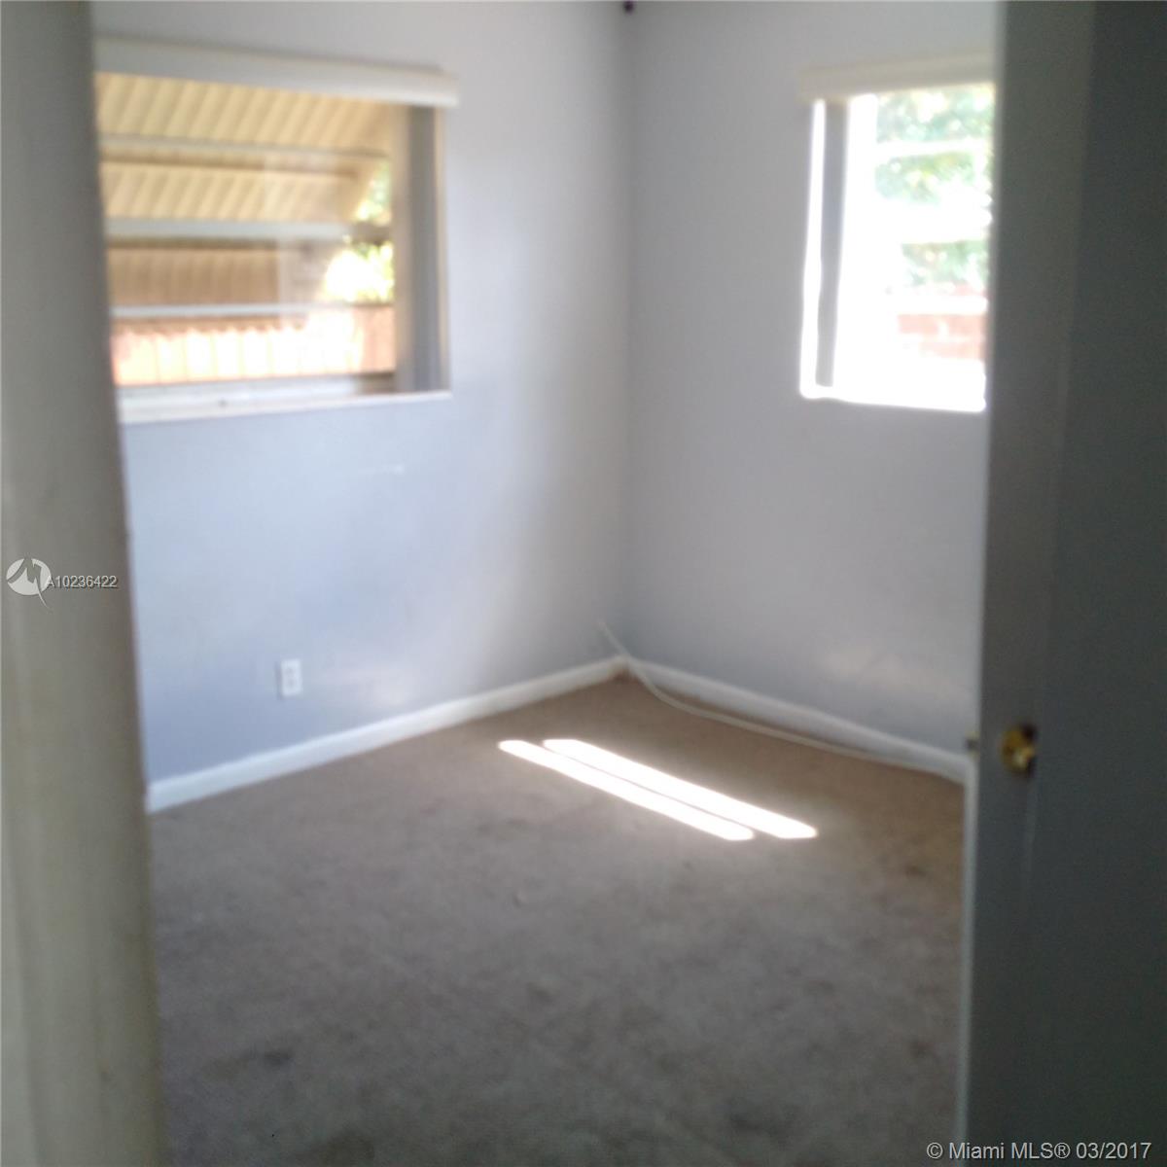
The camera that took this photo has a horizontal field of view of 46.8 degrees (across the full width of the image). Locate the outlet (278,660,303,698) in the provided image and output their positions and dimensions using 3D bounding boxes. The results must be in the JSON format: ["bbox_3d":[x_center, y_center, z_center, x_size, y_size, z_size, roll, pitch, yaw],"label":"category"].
[{"bbox_3d":[-0.897,0.290,4.166,0.071,0.114,0.012,-12,19,-41],"label":"outlet"}]

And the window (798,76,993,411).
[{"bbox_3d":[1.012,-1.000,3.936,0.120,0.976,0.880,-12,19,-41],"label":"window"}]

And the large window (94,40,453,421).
[{"bbox_3d":[-0.917,-0.989,3.872,1.270,0.976,0.120,-12,19,-41],"label":"large window"}]

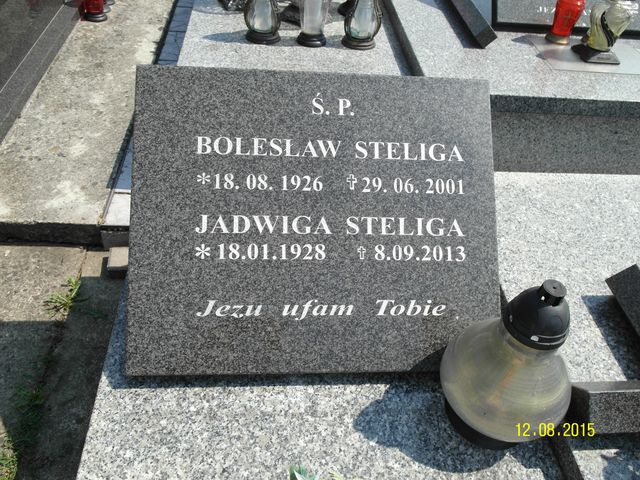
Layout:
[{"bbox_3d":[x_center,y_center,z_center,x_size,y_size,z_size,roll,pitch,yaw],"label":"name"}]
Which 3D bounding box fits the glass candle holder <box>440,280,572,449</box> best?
[{"bbox_3d":[0.266,0.159,0.750,0.178,0.283,0.178,1,44,-6],"label":"glass candle holder"}]

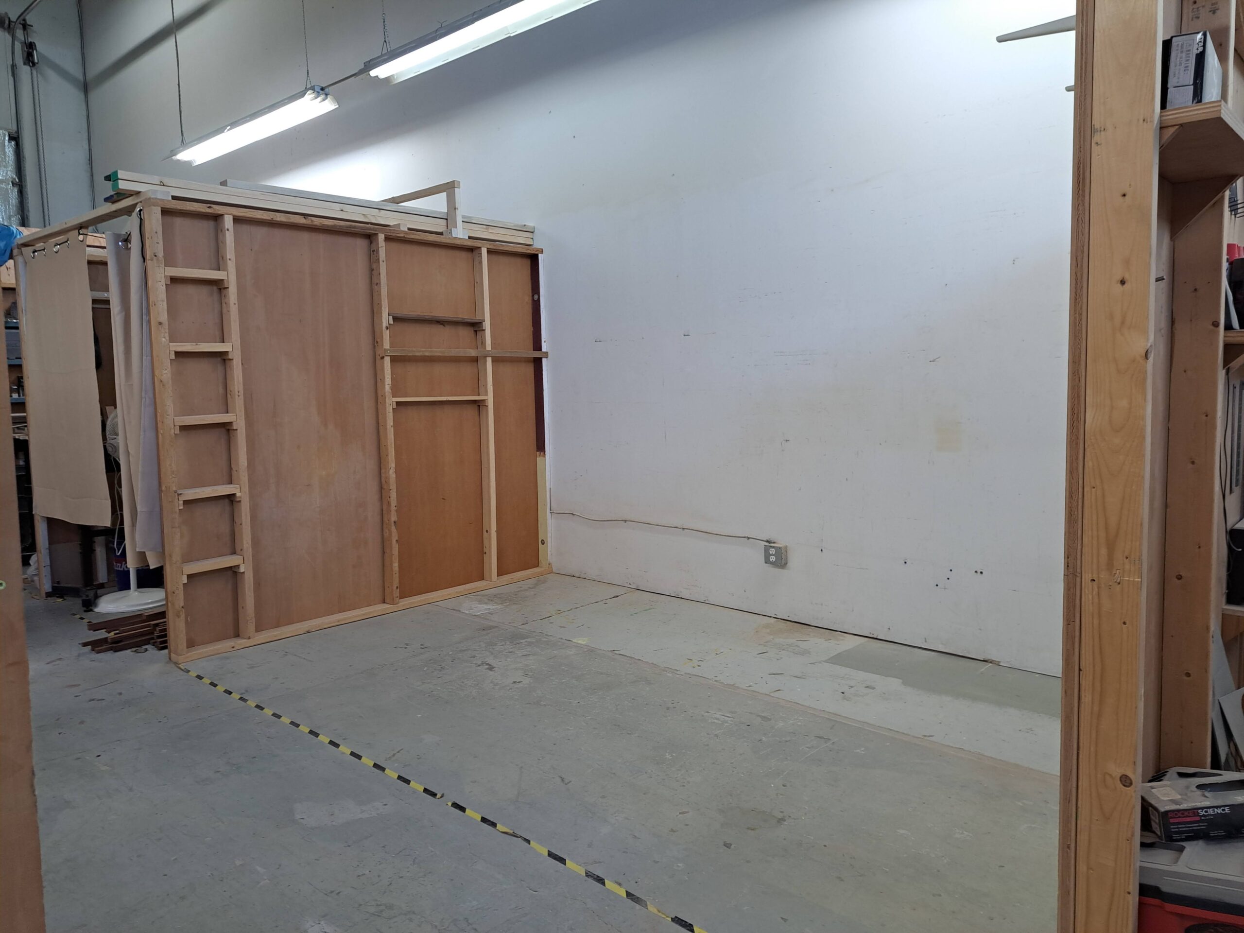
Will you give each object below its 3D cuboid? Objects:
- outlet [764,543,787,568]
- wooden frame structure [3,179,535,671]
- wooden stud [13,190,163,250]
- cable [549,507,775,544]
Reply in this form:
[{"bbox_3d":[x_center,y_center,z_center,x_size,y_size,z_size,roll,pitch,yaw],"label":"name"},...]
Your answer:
[{"bbox_3d":[0.832,0.477,4.656,0.104,0.104,0.052,5,8,41],"label":"outlet"},{"bbox_3d":[-2.041,-0.446,5.486,2.030,2.430,2.440,5,8,41],"label":"wooden frame structure"},{"bbox_3d":[-2.814,-1.261,4.505,2.000,0.038,0.089,5,8,41],"label":"wooden stud"},{"bbox_3d":[0.171,0.364,5.248,1.750,0.036,0.016,5,8,41],"label":"cable"}]

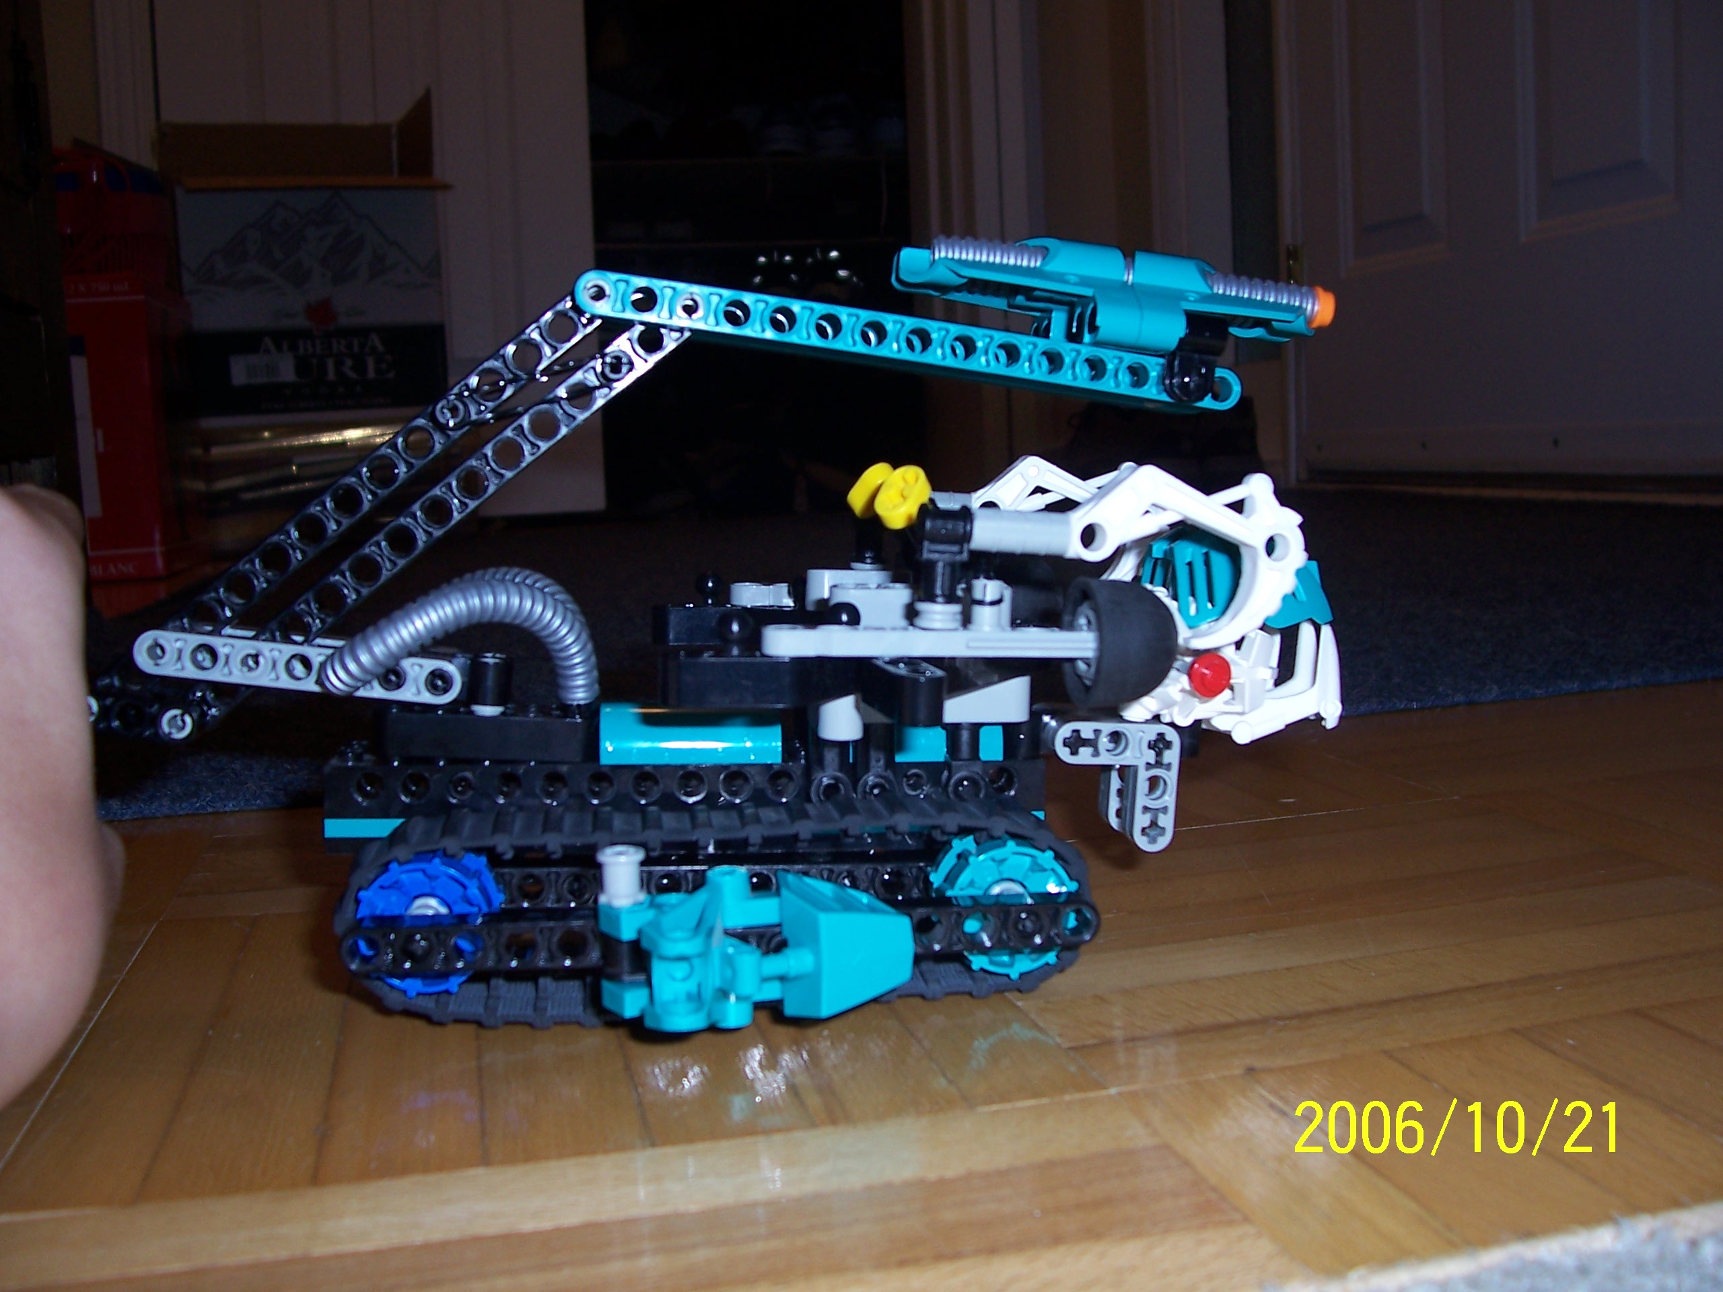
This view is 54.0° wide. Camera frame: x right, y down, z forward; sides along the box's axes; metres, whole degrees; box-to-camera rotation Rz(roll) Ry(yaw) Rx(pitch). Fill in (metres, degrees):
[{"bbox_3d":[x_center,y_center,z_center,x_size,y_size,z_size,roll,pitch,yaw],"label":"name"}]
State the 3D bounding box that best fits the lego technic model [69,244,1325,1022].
[{"bbox_3d":[-0.026,-0.010,0.311,0.242,0.128,0.142,-3,6,-8],"label":"lego technic model"}]

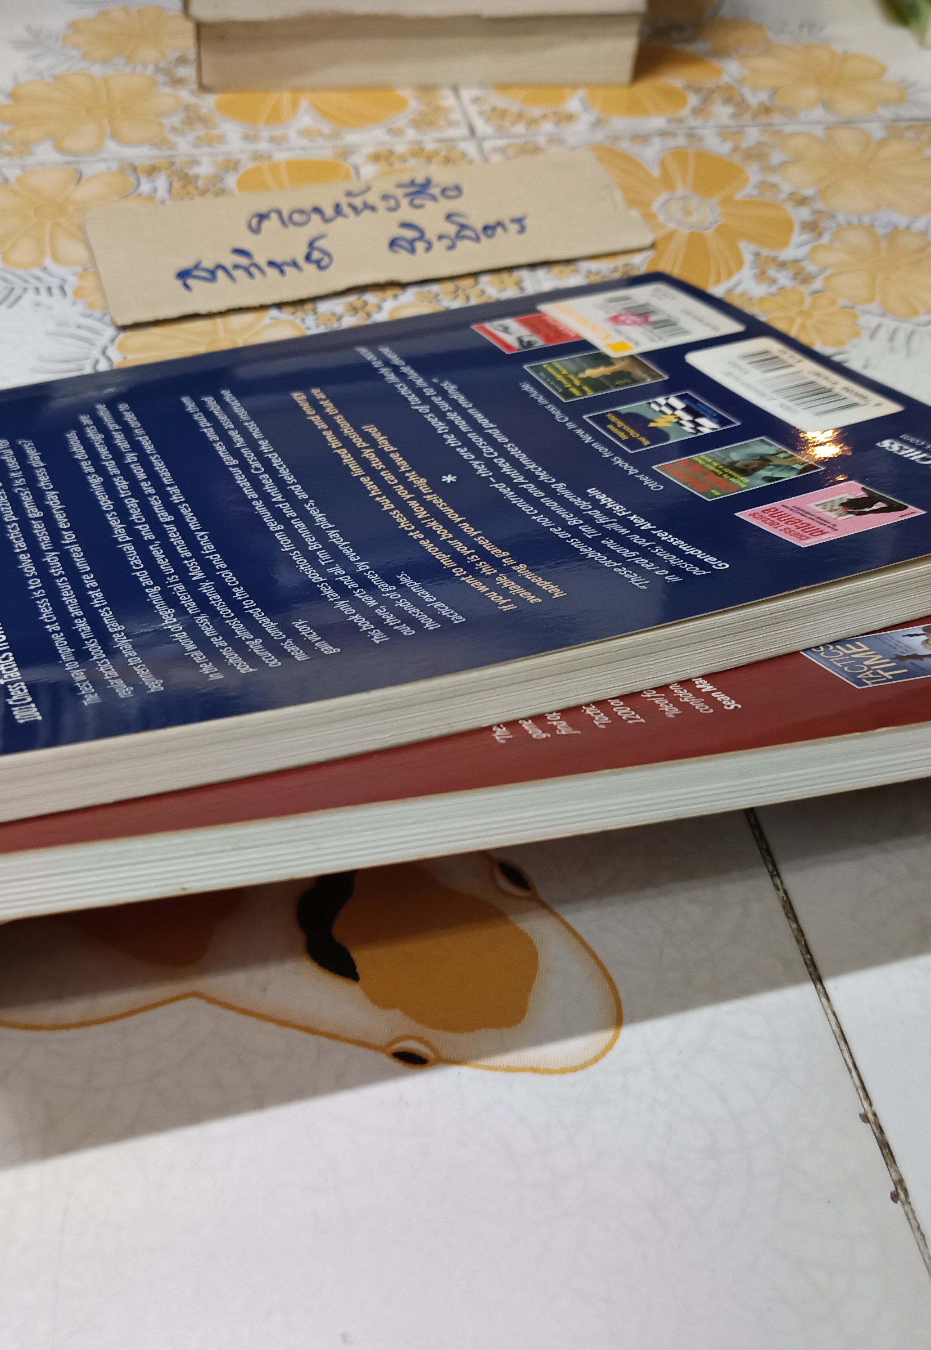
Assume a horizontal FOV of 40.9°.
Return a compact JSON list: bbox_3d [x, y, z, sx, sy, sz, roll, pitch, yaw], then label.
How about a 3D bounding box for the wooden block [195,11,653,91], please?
[{"bbox_3d":[-0.024,-0.292,0.533,0.174,0.028,0.120,-3,49,-5],"label":"wooden block"}]

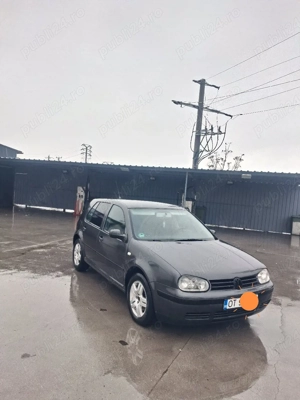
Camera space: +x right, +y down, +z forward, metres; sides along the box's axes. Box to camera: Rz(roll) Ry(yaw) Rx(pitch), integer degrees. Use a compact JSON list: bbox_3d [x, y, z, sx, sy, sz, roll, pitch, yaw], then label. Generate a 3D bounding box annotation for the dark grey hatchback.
[{"bbox_3d":[0.035,0.775,5.280,1.770,1.450,4.150,3,2,-30],"label":"dark grey hatchback"}]

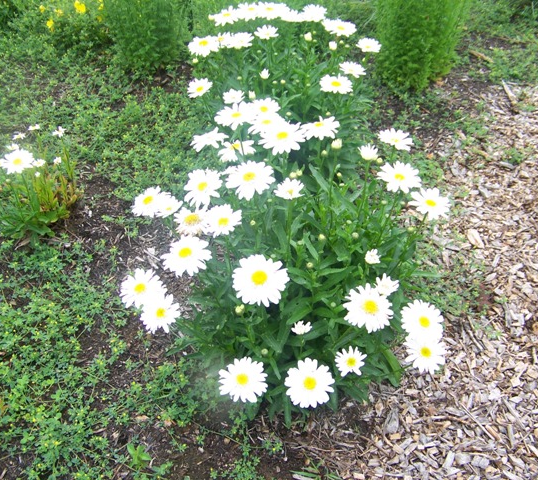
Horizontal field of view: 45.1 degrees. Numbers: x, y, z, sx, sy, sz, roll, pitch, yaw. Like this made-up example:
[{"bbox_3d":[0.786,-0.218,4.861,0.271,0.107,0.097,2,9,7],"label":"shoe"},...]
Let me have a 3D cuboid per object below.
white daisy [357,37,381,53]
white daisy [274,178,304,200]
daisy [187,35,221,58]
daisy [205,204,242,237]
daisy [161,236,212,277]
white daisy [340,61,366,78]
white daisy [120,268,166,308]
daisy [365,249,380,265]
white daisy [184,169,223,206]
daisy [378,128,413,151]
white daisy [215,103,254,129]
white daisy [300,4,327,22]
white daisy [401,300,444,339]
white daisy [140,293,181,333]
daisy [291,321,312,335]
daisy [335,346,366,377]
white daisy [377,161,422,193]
[{"bbox_3d":[0.323,-0.628,2.080,0.080,0.030,0.079,6,47,7],"label":"white daisy"},{"bbox_3d":[0.040,-0.101,1.290,0.060,0.030,0.059,1,43,2],"label":"white daisy"},{"bbox_3d":[-0.205,-0.609,2.030,0.097,0.030,0.095,-4,57,-5],"label":"daisy"},{"bbox_3d":[-0.080,-0.033,1.130,0.065,0.017,0.065,-1,60,2],"label":"daisy"},{"bbox_3d":[-0.136,0.026,1.070,0.083,0.021,0.083,-2,51,3],"label":"daisy"},{"bbox_3d":[0.226,-0.461,1.751,0.068,0.024,0.068,8,47,-8],"label":"white daisy"},{"bbox_3d":[-0.256,0.098,1.308,0.090,0.025,0.090,-5,58,5],"label":"white daisy"},{"bbox_3d":[0.176,0.029,1.100,0.027,0.019,0.027,10,45,9],"label":"daisy"},{"bbox_3d":[-0.120,-0.095,1.180,0.073,0.020,0.073,-3,67,6],"label":"white daisy"},{"bbox_3d":[0.299,-0.238,1.530,0.083,0.027,0.081,20,46,7],"label":"daisy"},{"bbox_3d":[-0.074,-0.261,1.360,0.084,0.023,0.084,-5,49,-2],"label":"white daisy"},{"bbox_3d":[0.136,-0.692,1.978,0.083,0.029,0.083,0,53,0],"label":"white daisy"},{"bbox_3d":[0.308,0.164,1.298,0.082,0.023,0.082,5,69,-4],"label":"white daisy"},{"bbox_3d":[-0.174,0.117,1.040,0.069,0.019,0.069,0,58,1],"label":"white daisy"},{"bbox_3d":[0.063,0.170,1.257,0.038,0.020,0.038,0,37,0],"label":"daisy"},{"bbox_3d":[0.165,0.246,1.310,0.064,0.022,0.062,-2,64,4],"label":"daisy"},{"bbox_3d":[0.244,-0.118,1.210,0.082,0.021,0.082,10,50,10],"label":"white daisy"}]

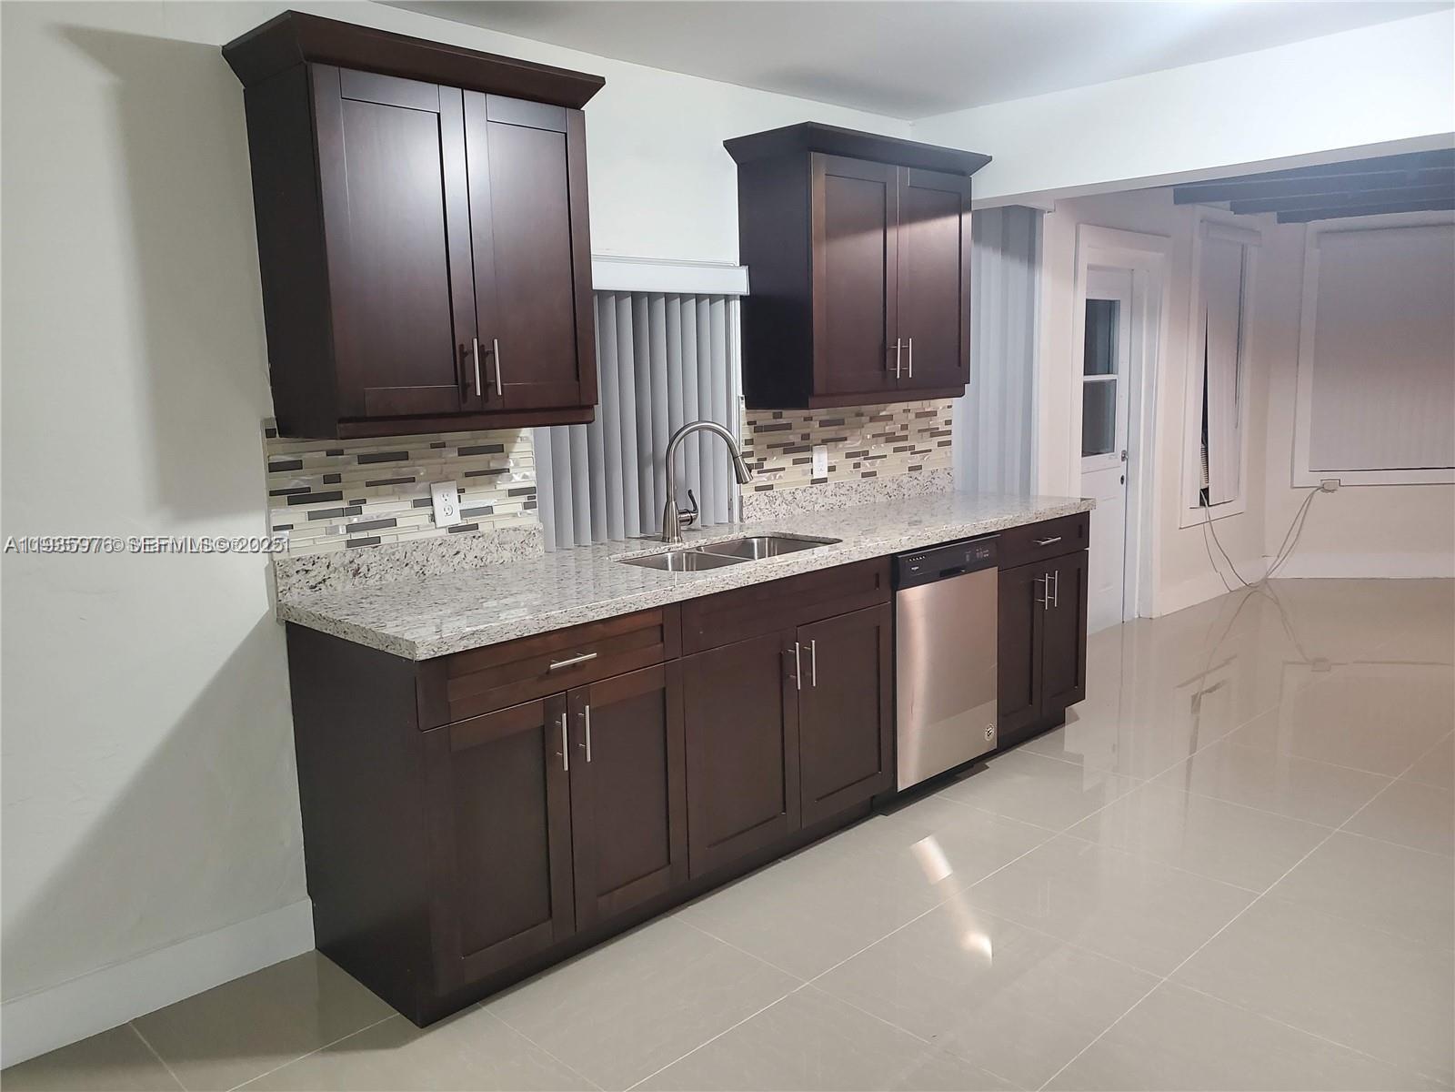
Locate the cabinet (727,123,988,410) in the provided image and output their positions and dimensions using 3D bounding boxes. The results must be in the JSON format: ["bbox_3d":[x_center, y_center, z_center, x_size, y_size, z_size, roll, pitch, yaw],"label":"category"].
[{"bbox_3d":[0.492,-0.945,3.876,1.011,0.871,0.365,-10,12,-44],"label":"cabinet"}]

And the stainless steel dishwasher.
[{"bbox_3d":[0.544,0.365,3.870,0.601,0.810,0.605,-10,12,-44],"label":"stainless steel dishwasher"}]

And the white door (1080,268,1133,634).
[{"bbox_3d":[1.940,-0.489,5.734,0.652,1.940,0.050,-10,12,-44],"label":"white door"}]

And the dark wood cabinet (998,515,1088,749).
[{"bbox_3d":[0.976,0.300,4.315,0.646,0.874,0.630,-10,12,-44],"label":"dark wood cabinet"}]

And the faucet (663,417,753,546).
[{"bbox_3d":[-0.058,-0.203,3.438,0.290,0.375,0.130,3,10,27],"label":"faucet"}]

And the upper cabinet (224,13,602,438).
[{"bbox_3d":[-0.711,-0.732,2.714,0.830,0.881,0.360,-10,12,-44],"label":"upper cabinet"}]

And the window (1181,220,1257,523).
[{"bbox_3d":[2.896,-1.036,6.482,0.960,1.730,0.090,-10,12,-44],"label":"window"}]

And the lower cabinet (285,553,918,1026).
[{"bbox_3d":[-0.271,0.527,3.107,1.639,0.874,0.630,-10,12,-44],"label":"lower cabinet"}]

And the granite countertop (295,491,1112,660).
[{"bbox_3d":[0.156,0.000,3.439,2.870,0.045,0.670,-10,12,-44],"label":"granite countertop"}]

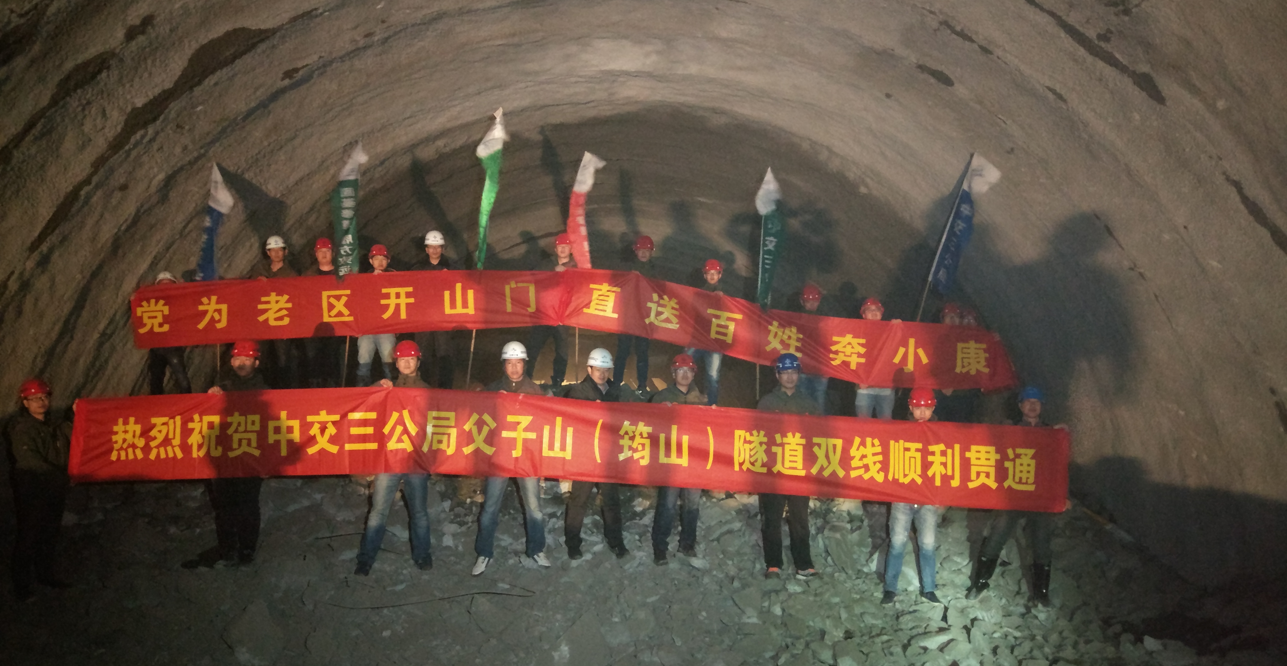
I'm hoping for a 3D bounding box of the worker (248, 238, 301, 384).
[{"bbox_3d":[-3.986,-0.185,11.200,0.570,1.740,0.380,0,0,-12],"label":"worker"}]

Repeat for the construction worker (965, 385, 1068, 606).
[{"bbox_3d":[3.059,1.325,8.550,0.800,1.760,0.420,2,3,9],"label":"construction worker"}]

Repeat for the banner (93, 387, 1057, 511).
[{"bbox_3d":[-0.578,0.916,8.250,8.000,0.820,0.350,1,3,0],"label":"banner"}]

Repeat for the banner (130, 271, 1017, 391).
[{"bbox_3d":[-0.738,-0.021,11.000,9.370,1.250,0.500,0,0,-2],"label":"banner"}]

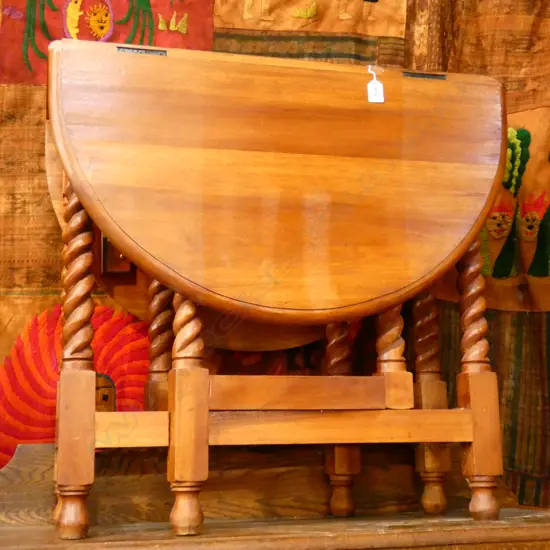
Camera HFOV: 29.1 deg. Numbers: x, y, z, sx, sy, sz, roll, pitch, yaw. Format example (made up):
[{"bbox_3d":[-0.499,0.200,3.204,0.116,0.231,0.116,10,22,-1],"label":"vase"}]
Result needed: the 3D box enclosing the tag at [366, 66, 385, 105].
[{"bbox_3d":[0.163,-0.308,1.708,0.029,0.064,0.004,2,-10,-14],"label":"tag"}]

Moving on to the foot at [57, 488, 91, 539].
[{"bbox_3d":[-0.293,0.346,1.542,0.046,0.079,0.046,2,-10,-14],"label":"foot"}]

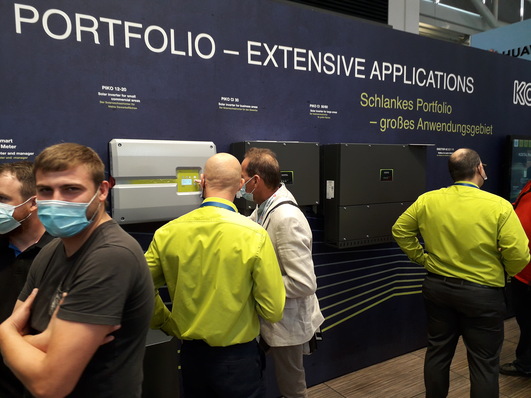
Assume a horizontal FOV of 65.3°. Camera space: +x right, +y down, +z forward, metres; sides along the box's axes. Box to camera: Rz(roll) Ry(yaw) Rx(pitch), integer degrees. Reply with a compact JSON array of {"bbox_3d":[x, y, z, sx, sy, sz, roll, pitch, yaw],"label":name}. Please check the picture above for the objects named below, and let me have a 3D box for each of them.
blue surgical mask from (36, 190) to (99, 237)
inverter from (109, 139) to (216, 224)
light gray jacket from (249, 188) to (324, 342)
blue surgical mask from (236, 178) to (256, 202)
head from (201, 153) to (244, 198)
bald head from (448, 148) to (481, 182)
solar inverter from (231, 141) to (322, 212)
[{"bbox_3d":[-0.472,0.037,1.000,0.135,0.110,0.100,0,8,-2],"label":"blue surgical mask"},{"bbox_3d":[-0.572,-0.103,2.320,0.581,0.434,0.235,-3,6,-30],"label":"inverter"},{"bbox_3d":[0.095,0.293,2.060,0.420,0.750,0.500,1,5,10],"label":"light gray jacket"},{"bbox_3d":[-0.093,-0.044,2.020,0.100,0.115,0.140,-11,1,22],"label":"blue surgical mask"},{"bbox_3d":[-0.187,-0.086,1.820,0.165,0.235,0.205,-1,5,-12],"label":"head"},{"bbox_3d":[1.078,-0.151,2.220,0.205,0.235,0.165,-4,6,-36],"label":"bald head"},{"bbox_3d":[0.068,-0.143,2.712,0.553,0.435,0.205,-3,6,-30],"label":"solar inverter"}]

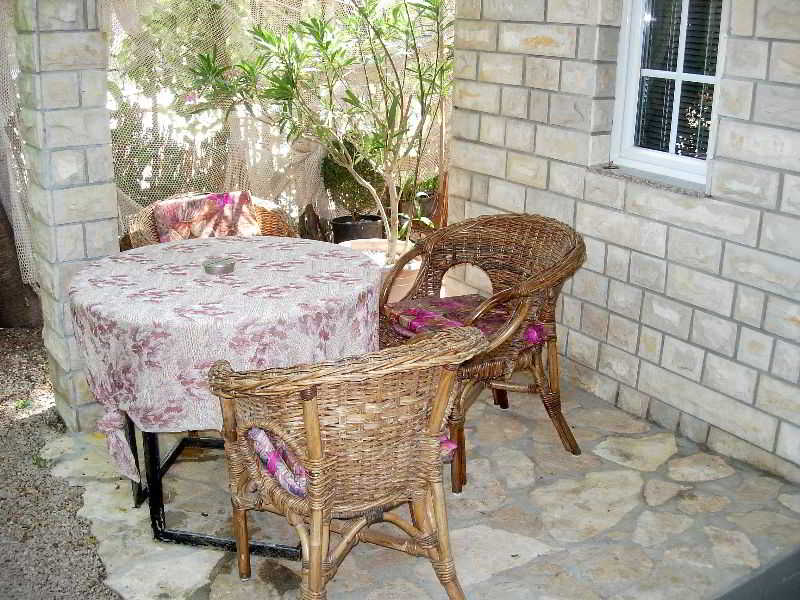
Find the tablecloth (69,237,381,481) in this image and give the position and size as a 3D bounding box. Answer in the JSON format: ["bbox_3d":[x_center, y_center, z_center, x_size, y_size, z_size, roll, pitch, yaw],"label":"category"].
[{"bbox_3d":[-0.554,0.178,2.851,0.970,0.575,0.970,4,19,10],"label":"tablecloth"}]

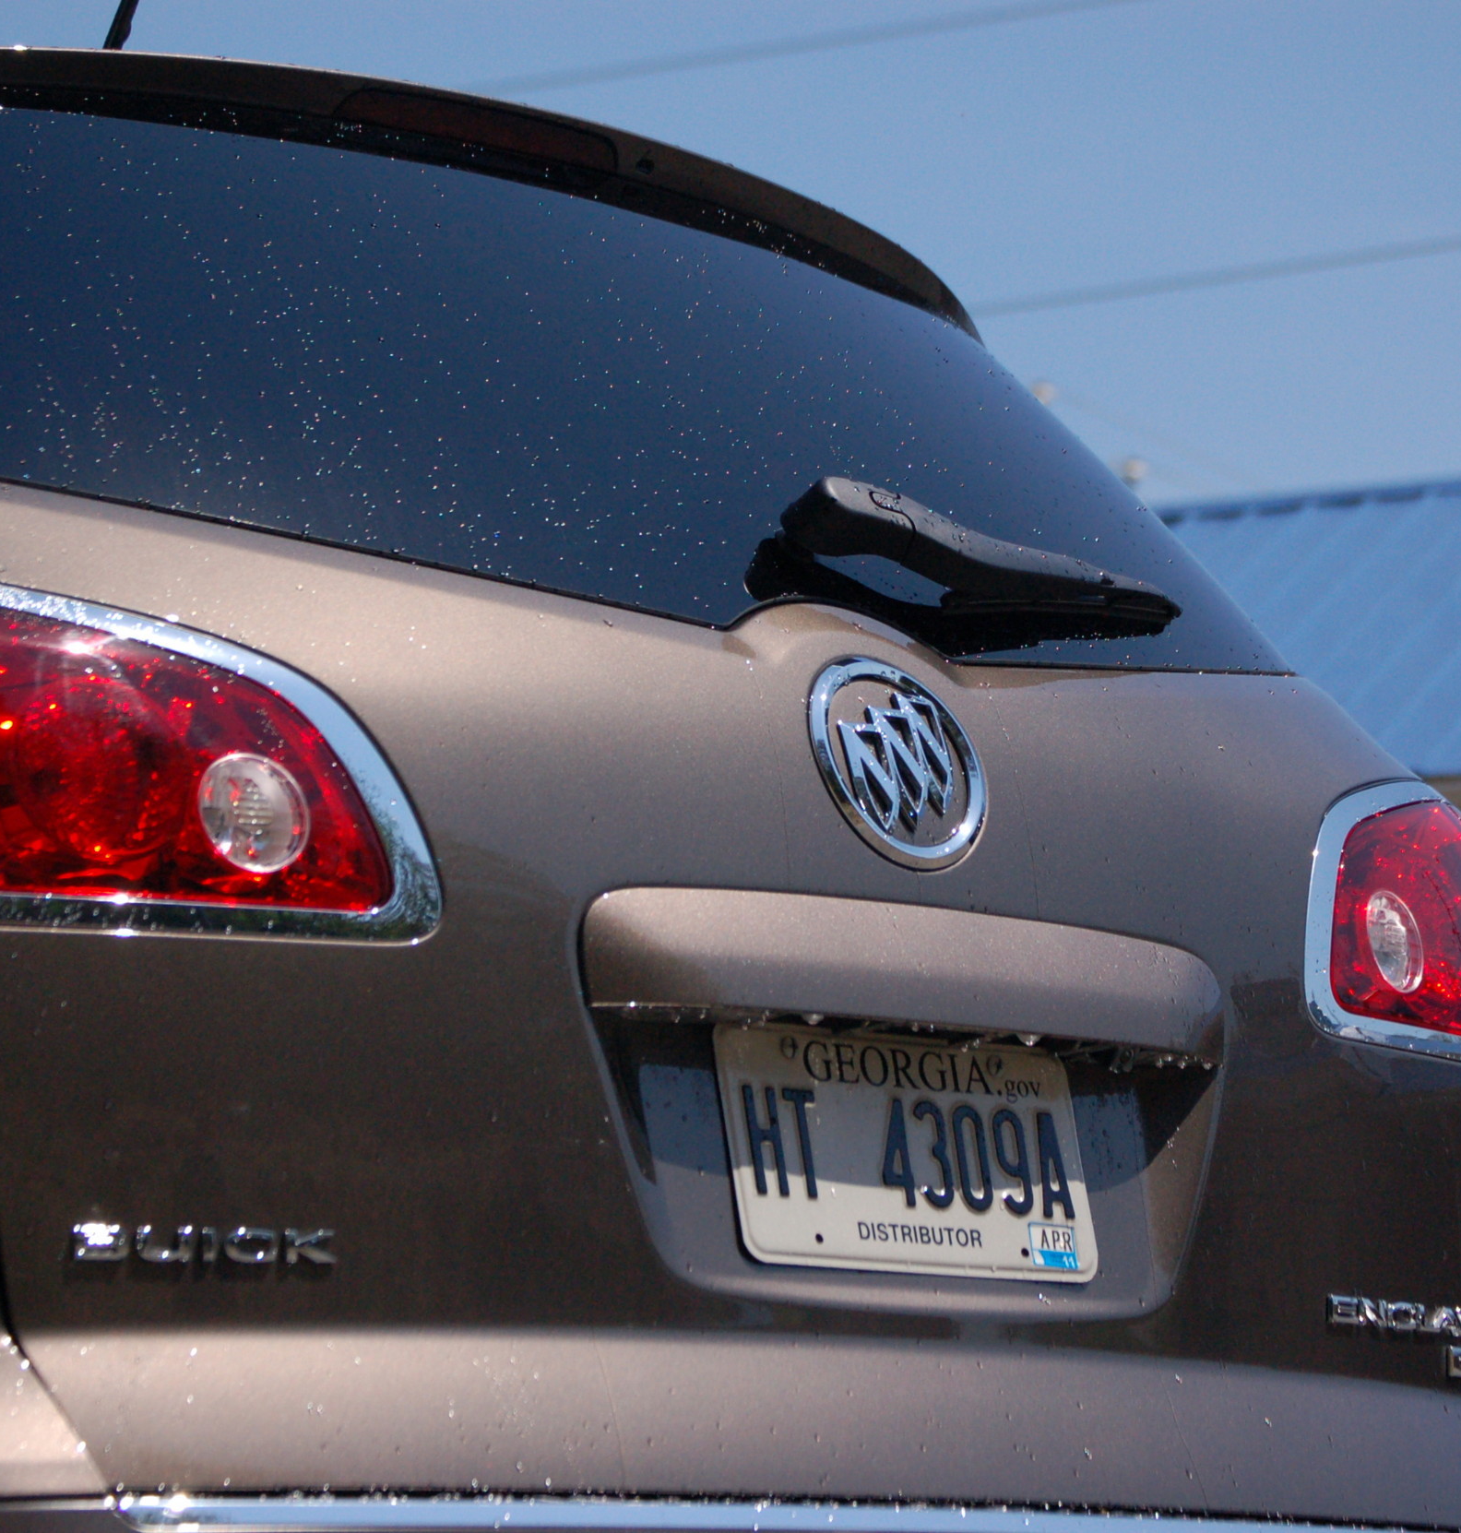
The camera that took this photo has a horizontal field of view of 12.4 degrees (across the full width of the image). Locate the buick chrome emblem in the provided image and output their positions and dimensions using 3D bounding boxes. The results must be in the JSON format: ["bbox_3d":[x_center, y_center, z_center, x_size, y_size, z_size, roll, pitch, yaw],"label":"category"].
[{"bbox_3d":[0.111,-0.004,4.272,0.149,0.149,0.020,7,-29,-41],"label":"buick chrome emblem"}]

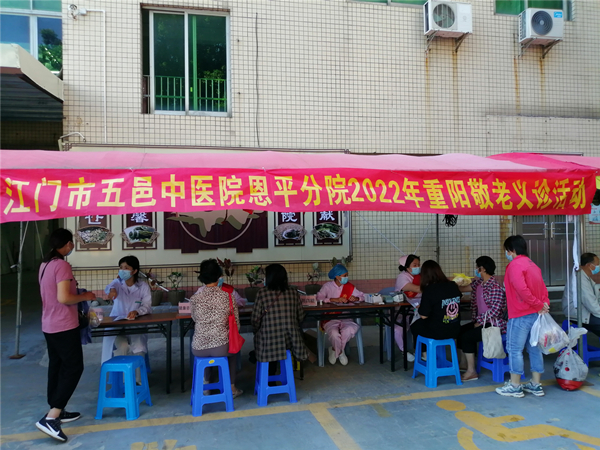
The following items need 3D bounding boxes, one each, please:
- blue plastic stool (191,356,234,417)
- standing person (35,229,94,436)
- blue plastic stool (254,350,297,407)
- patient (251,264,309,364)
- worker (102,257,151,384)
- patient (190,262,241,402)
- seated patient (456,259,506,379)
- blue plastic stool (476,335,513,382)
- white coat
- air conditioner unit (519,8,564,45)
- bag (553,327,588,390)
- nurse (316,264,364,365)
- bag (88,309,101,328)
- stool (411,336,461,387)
[{"bbox_3d":[-0.772,1.387,4.000,0.330,0.475,0.330,-1,-1,-21],"label":"blue plastic stool"},{"bbox_3d":[-1.857,0.833,3.600,0.480,1.600,0.440,0,-1,-33],"label":"standing person"},{"bbox_3d":[-0.240,1.427,4.318,0.335,0.460,0.335,-1,-1,-17],"label":"blue plastic stool"},{"bbox_3d":[-0.220,1.018,4.458,0.560,1.280,0.700,-1,-1,-12],"label":"patient"},{"bbox_3d":[-1.895,1.010,4.950,0.520,1.290,0.620,-1,-1,-2],"label":"worker"},{"bbox_3d":[-0.763,0.969,4.170,0.500,1.320,0.660,-1,-1,3],"label":"patient"},{"bbox_3d":[1.974,0.984,4.828,0.600,1.280,0.480,-1,-1,-17],"label":"seated patient"},{"bbox_3d":[2.115,1.355,4.730,0.340,0.470,0.340,-1,-1,-15],"label":"blue plastic stool"},{"bbox_3d":[-1.898,1.034,4.930,0.530,0.900,0.480,-1,-1,0],"label":"white coat"},{"bbox_3d":[4.530,-3.705,8.450,0.720,0.540,0.270,-1,-1,-10],"label":"air conditioner unit"},{"bbox_3d":[2.642,1.306,4.410,0.330,0.600,0.280,-1,-1,30],"label":"bag"},{"bbox_3d":[0.487,1.048,5.420,0.560,1.170,0.620,-1,-1,-3],"label":"nurse"},{"bbox_3d":[-1.806,0.824,3.970,0.110,0.175,0.090,-1,-1,-11],"label":"bag"},{"bbox_3d":[1.427,1.406,4.723,0.350,0.460,0.350,-1,-1,-17],"label":"stool"}]

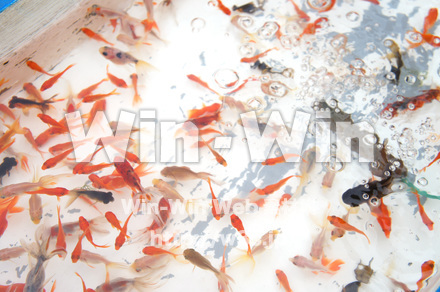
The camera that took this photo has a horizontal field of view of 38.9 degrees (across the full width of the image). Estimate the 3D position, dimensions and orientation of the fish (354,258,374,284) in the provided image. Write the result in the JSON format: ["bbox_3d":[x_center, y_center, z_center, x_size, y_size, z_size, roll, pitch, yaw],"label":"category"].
[{"bbox_3d":[0.169,0.146,0.726,0.023,0.018,0.031,-2,63,-1],"label":"fish"}]

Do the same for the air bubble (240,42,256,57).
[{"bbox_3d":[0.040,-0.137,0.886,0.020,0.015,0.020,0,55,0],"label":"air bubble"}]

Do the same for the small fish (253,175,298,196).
[{"bbox_3d":[0.062,0.042,0.666,0.049,0.014,0.012,-19,60,-5],"label":"small fish"}]

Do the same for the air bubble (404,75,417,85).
[{"bbox_3d":[0.254,-0.088,0.829,0.015,0.011,0.015,0,59,0],"label":"air bubble"}]

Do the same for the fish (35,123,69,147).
[{"bbox_3d":[-0.221,-0.013,0.832,0.054,0.022,0.016,-32,62,-19],"label":"fish"}]

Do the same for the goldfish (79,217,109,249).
[{"bbox_3d":[-0.146,0.100,0.720,0.018,0.013,0.048,-30,60,-20],"label":"goldfish"}]

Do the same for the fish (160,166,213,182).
[{"bbox_3d":[-0.036,0.032,0.689,0.059,0.021,0.014,4,61,9],"label":"fish"}]

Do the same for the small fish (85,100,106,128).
[{"bbox_3d":[-0.157,-0.041,0.780,0.013,0.015,0.045,23,63,12],"label":"small fish"}]

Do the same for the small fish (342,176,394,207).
[{"bbox_3d":[0.180,0.051,0.754,0.064,0.024,0.028,-20,57,-13],"label":"small fish"}]

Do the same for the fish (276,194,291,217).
[{"bbox_3d":[0.079,0.075,0.775,0.012,0.016,0.035,29,61,17],"label":"fish"}]

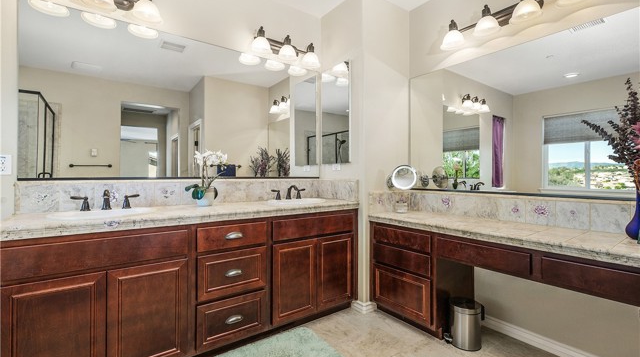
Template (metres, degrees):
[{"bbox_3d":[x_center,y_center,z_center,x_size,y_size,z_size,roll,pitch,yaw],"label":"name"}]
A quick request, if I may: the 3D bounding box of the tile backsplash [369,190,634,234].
[{"bbox_3d":[1.101,0.223,1.970,0.545,0.187,1.530,0,1,-36],"label":"tile backsplash"}]

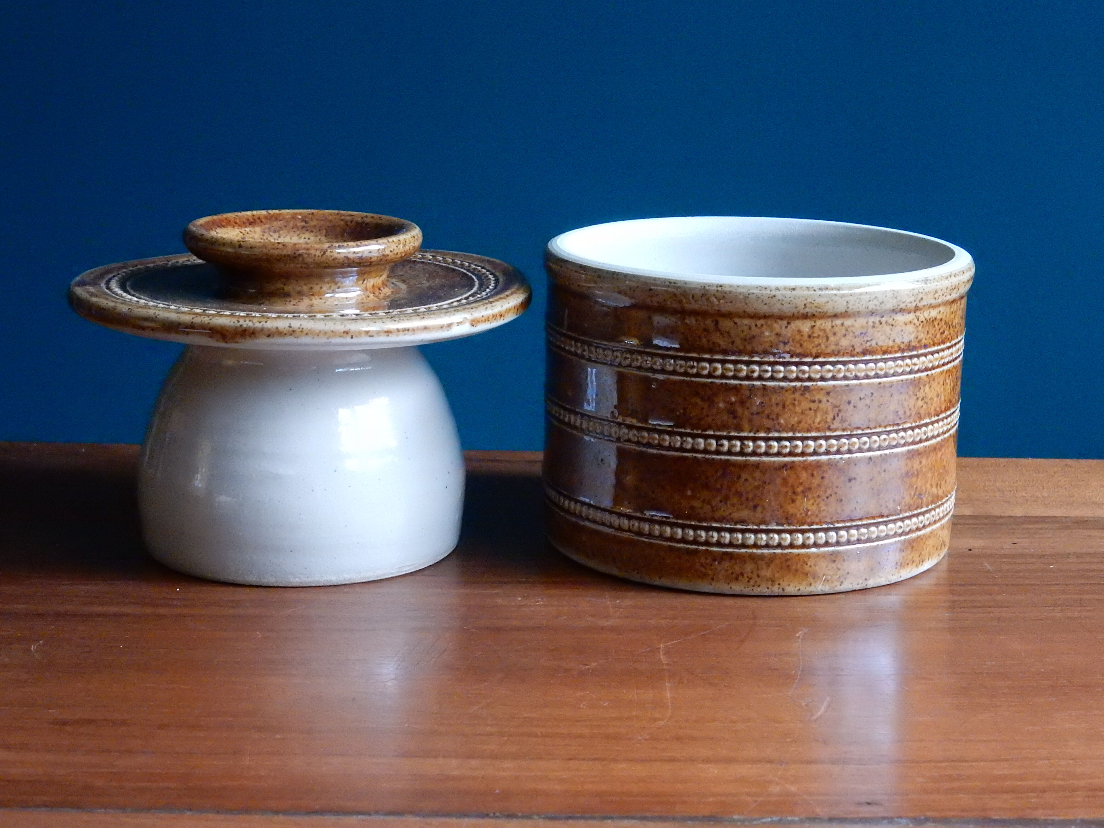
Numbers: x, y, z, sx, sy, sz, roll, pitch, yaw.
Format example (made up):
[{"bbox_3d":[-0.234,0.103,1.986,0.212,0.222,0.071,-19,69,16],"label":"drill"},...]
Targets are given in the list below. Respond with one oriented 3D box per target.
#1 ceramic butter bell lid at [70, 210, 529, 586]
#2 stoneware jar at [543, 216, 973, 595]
[{"bbox_3d":[-0.071,-0.009,0.651,0.130,0.093,0.130,1,13,0],"label":"ceramic butter bell lid"},{"bbox_3d":[0.059,-0.007,0.665,0.123,0.087,0.123,1,13,0],"label":"stoneware jar"}]

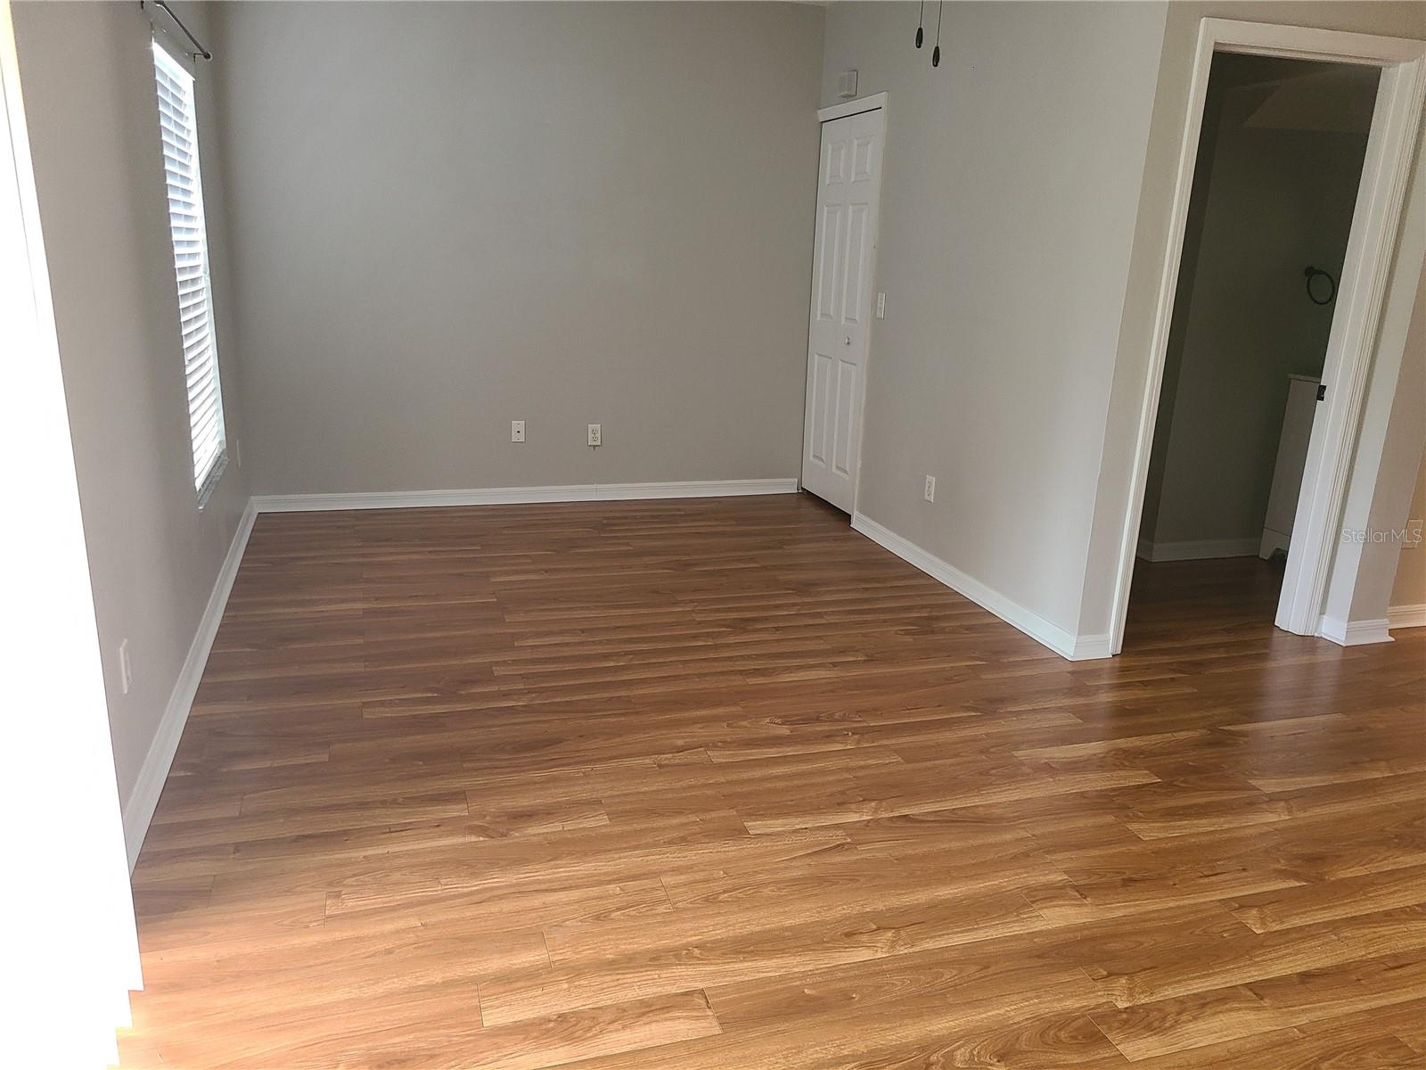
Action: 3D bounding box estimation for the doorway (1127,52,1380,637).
[{"bbox_3d":[1.931,-0.584,3.862,0.842,2.052,0.123,-3,17,-17],"label":"doorway"}]

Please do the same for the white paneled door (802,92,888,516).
[{"bbox_3d":[0.679,-1.171,5.745,0.036,2.024,0.729,-3,17,-17],"label":"white paneled door"}]

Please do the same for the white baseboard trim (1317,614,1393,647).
[{"bbox_3d":[2.539,0.366,4.196,0.270,0.087,0.102,-3,17,-17],"label":"white baseboard trim"}]

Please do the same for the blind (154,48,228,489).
[{"bbox_3d":[-1.943,-0.931,3.911,0.055,1.489,0.848,-3,17,-17],"label":"blind"}]

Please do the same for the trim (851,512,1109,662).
[{"bbox_3d":[1.099,0.153,4.753,0.167,0.087,1.889,-3,17,-17],"label":"trim"}]

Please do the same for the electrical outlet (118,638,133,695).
[{"bbox_3d":[-1.408,0.314,2.574,0.008,0.115,0.071,-3,17,-17],"label":"electrical outlet"}]

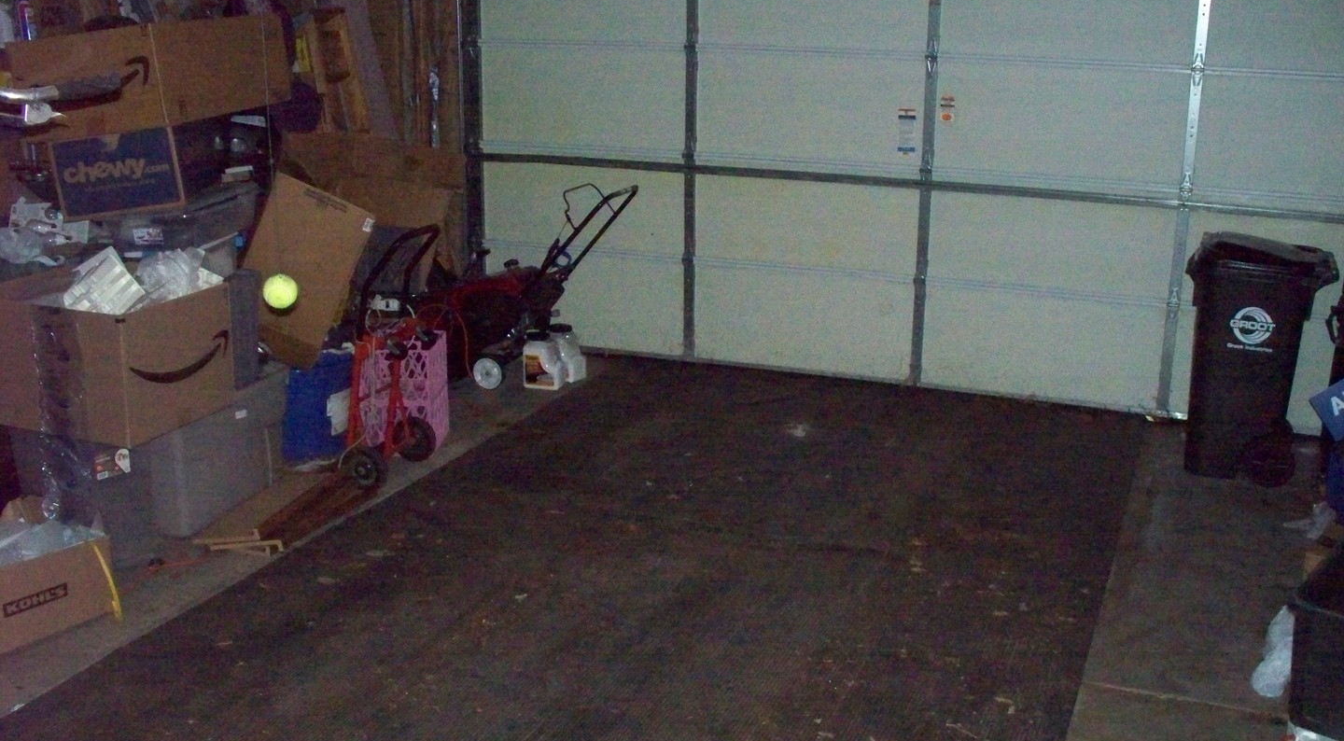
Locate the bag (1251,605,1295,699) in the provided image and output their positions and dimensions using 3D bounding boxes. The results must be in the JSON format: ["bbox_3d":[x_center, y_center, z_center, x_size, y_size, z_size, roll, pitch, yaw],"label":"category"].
[{"bbox_3d":[1.775,0.805,4.075,0.200,0.170,0.310,7,18,22],"label":"bag"}]

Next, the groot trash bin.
[{"bbox_3d":[2.365,-0.077,5.710,0.585,0.980,0.490,8,19,24],"label":"groot trash bin"}]

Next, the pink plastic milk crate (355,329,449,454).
[{"bbox_3d":[-1.135,0.091,5.949,0.310,0.455,0.305,2,17,4],"label":"pink plastic milk crate"}]

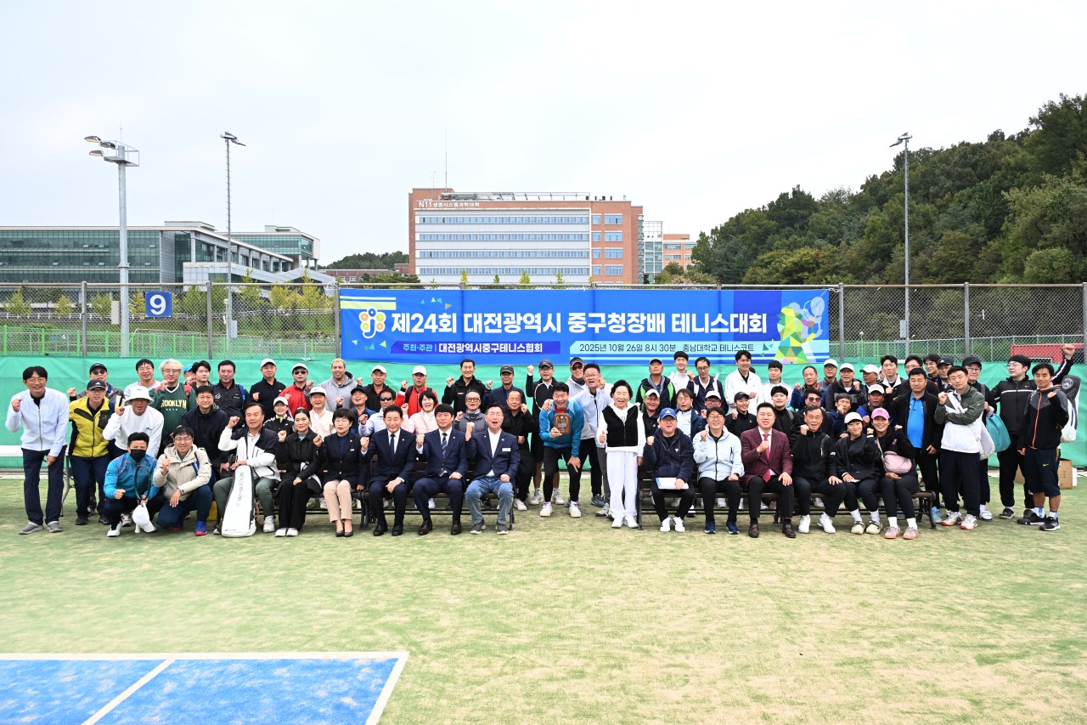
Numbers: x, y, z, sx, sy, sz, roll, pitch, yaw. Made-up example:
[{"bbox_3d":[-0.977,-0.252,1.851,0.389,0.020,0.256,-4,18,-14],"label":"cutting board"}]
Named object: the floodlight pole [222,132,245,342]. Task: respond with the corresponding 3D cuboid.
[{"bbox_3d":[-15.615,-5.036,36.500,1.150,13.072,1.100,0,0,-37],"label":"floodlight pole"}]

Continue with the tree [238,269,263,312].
[{"bbox_3d":[-44.300,-10.700,109.000,3.800,6.900,3.800,0,0,0],"label":"tree"}]

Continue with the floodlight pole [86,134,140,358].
[{"bbox_3d":[-19.200,-4.300,33.300,1.800,12.000,1.700,0,0,3],"label":"floodlight pole"}]

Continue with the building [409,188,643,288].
[{"bbox_3d":[-3.800,-25.300,172.000,54.000,28.000,21.000,0,0,-1],"label":"building"}]

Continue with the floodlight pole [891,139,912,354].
[{"bbox_3d":[18.032,-5.036,36.500,1.150,13.072,1.100,0,0,37],"label":"floodlight pole"}]

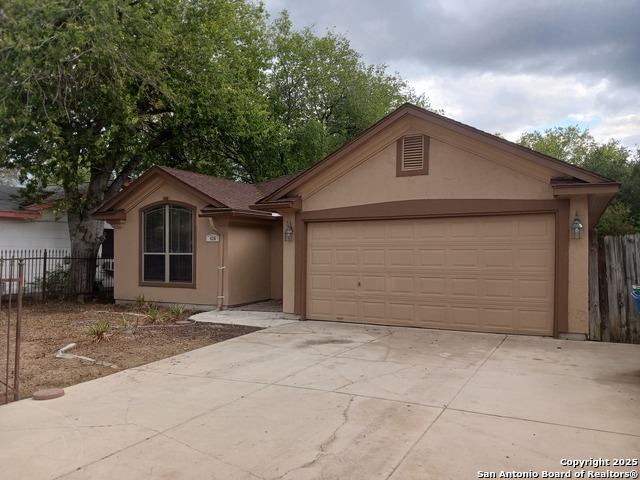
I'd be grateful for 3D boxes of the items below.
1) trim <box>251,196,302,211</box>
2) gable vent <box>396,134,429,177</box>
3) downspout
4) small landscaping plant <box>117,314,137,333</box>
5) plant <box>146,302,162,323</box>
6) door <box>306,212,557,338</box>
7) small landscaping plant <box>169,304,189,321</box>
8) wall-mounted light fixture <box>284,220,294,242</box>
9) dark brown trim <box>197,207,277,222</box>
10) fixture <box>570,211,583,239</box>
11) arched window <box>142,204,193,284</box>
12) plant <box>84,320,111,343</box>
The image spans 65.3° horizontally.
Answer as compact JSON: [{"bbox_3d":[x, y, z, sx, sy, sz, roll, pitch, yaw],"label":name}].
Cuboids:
[{"bbox_3d":[-0.931,-0.785,10.883,1.060,0.270,0.420,-1,-1,28],"label":"trim"},{"bbox_3d":[1.796,-1.629,9.621,0.620,0.820,0.080,-1,-2,27],"label":"gable vent"},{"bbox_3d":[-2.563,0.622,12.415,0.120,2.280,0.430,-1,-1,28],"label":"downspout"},{"bbox_3d":[-3.741,1.592,9.668,0.387,0.290,0.387,-1,-1,28],"label":"small landscaping plant"},{"bbox_3d":[-3.572,1.549,10.776,0.334,0.393,0.334,-1,-1,28],"label":"plant"},{"bbox_3d":[1.885,0.633,9.742,4.880,2.120,0.080,-1,-1,28],"label":"door"},{"bbox_3d":[-3.212,1.613,11.350,0.443,0.284,0.443,-1,-1,28],"label":"small landscaping plant"},{"bbox_3d":[-0.660,-0.182,10.702,0.190,0.460,0.220,-1,-2,27],"label":"wall-mounted light fixture"},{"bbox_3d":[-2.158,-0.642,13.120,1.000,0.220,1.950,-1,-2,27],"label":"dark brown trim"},{"bbox_3d":[4.222,-0.255,8.216,0.190,0.460,0.220,-1,-2,27],"label":"fixture"},{"bbox_3d":[-4.091,0.093,13.430,1.800,2.110,0.100,-1,-2,27],"label":"arched window"},{"bbox_3d":[-3.900,1.571,8.791,0.484,0.301,0.484,-1,-1,28],"label":"plant"}]

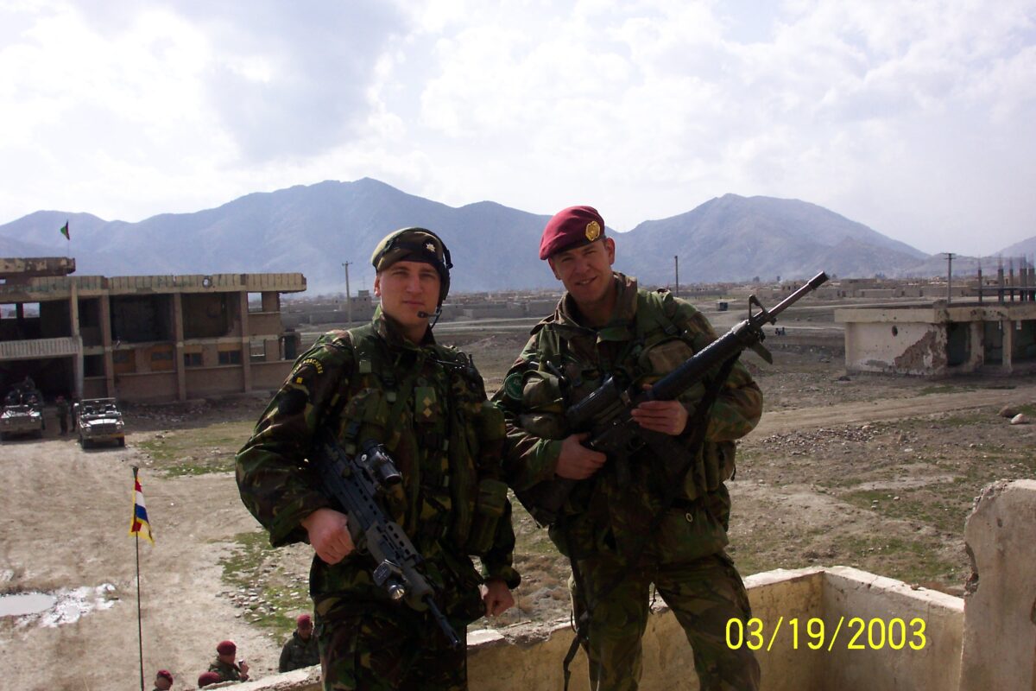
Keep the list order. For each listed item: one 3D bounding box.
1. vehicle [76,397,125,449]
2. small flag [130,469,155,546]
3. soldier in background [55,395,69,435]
[{"bbox_3d":[-17.025,3.041,41.015,1.700,1.850,4.300,-4,4,-25],"label":"vehicle"},{"bbox_3d":[-4.106,1.759,11.000,0.240,0.800,0.120,-3,4,-21],"label":"small flag"},{"bbox_3d":[-19.669,3.002,43.500,0.500,1.790,0.400,0,4,30],"label":"soldier in background"}]

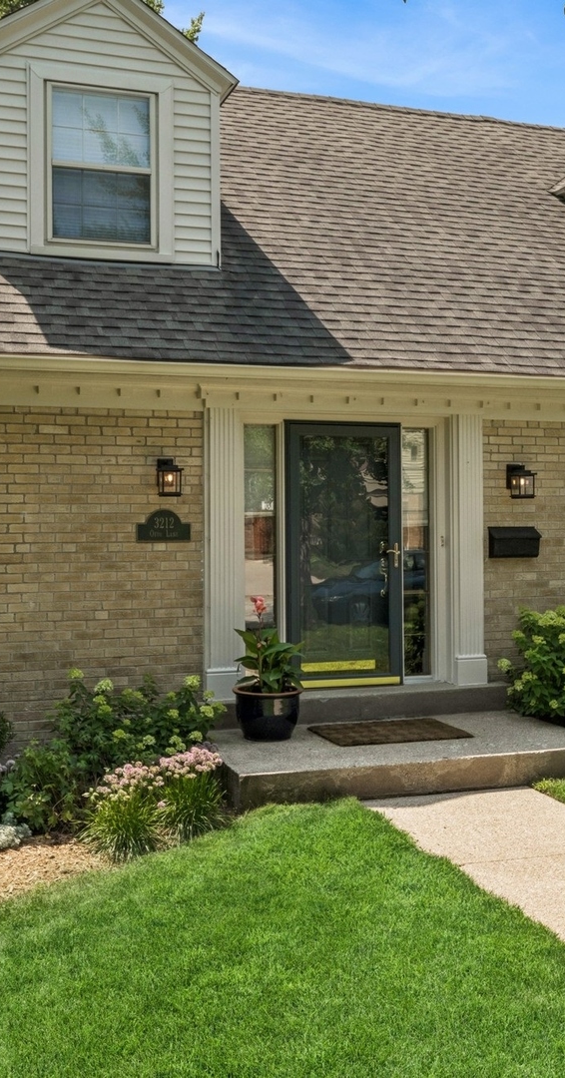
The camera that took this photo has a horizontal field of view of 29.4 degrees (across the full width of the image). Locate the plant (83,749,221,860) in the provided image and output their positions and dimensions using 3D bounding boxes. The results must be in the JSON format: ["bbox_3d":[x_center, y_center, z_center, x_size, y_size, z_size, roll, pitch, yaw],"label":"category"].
[{"bbox_3d":[-0.640,1.357,5.617,0.730,0.410,0.550,0,0,-17],"label":"plant"}]

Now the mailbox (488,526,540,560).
[{"bbox_3d":[1.854,0.028,8.543,0.410,0.240,0.130,-1,0,-18],"label":"mailbox"}]

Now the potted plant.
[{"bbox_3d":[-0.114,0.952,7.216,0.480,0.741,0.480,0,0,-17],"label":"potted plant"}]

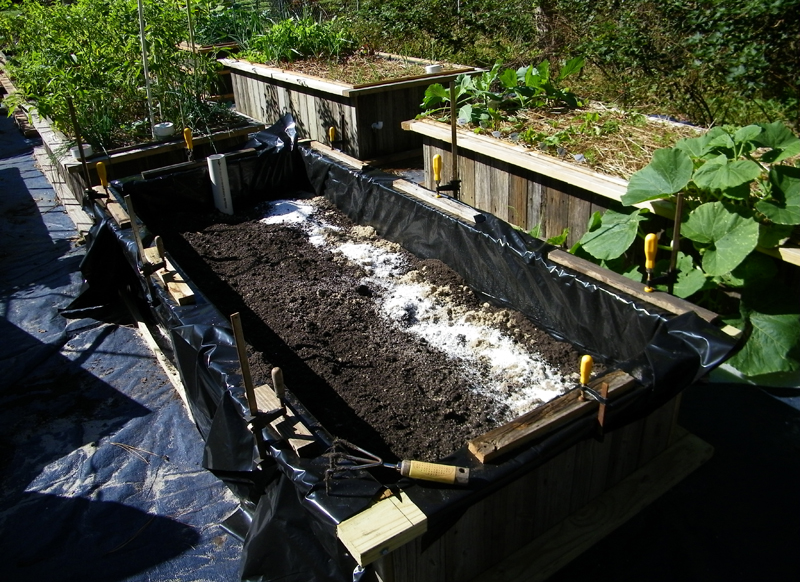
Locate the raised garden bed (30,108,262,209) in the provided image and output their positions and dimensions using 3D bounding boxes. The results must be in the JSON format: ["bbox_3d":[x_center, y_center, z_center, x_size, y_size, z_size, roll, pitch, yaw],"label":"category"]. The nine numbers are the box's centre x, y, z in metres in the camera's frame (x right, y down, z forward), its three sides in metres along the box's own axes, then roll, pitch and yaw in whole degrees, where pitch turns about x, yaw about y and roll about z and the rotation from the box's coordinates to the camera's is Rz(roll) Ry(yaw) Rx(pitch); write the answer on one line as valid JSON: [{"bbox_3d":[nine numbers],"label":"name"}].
[{"bbox_3d":[-2.226,-1.243,5.388,1.337,0.478,2.720,-20,32,-28],"label":"raised garden bed"}]

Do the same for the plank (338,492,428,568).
[{"bbox_3d":[-0.034,0.497,1.359,0.163,0.036,0.092,-20,32,-28],"label":"plank"}]

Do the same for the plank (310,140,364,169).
[{"bbox_3d":[-0.372,-0.821,3.922,0.056,0.029,0.704,-20,32,-28],"label":"plank"}]

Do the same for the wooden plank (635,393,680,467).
[{"bbox_3d":[0.795,0.364,1.987,0.153,0.371,0.019,-20,32,-28],"label":"wooden plank"}]

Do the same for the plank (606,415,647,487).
[{"bbox_3d":[0.671,0.410,1.917,0.146,0.373,0.019,-20,32,-28],"label":"plank"}]

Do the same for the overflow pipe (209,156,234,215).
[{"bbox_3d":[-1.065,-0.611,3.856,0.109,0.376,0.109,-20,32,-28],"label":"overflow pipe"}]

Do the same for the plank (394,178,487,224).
[{"bbox_3d":[0.171,-0.441,3.131,0.059,0.029,0.677,-20,32,-28],"label":"plank"}]

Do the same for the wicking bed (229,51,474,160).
[{"bbox_3d":[-0.629,-1.917,6.346,1.307,0.603,2.835,-20,32,-28],"label":"wicking bed"}]

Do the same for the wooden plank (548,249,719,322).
[{"bbox_3d":[0.781,-0.019,2.252,0.057,0.030,0.677,-20,32,-28],"label":"wooden plank"}]

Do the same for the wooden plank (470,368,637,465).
[{"bbox_3d":[0.400,0.316,1.651,0.512,0.034,0.054,-19,31,-26],"label":"wooden plank"}]

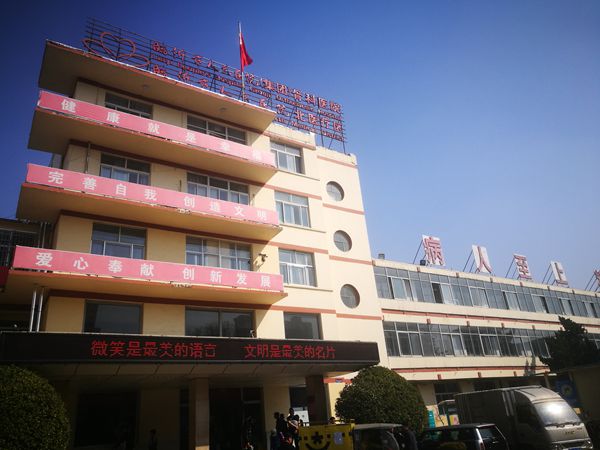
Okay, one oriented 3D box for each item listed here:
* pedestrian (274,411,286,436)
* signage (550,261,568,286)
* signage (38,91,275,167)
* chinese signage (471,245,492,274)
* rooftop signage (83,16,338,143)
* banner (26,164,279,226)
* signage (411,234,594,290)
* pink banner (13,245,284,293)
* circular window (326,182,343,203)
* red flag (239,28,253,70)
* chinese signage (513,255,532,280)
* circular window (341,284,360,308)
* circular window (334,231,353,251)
[{"bbox_3d":[-0.576,6.745,14.800,0.500,1.680,0.360,10,-29,-31],"label":"pedestrian"},{"bbox_3d":[22.784,4.299,41.134,1.798,2.080,0.200,10,-28,-32],"label":"signage"},{"bbox_3d":[-5.673,-4.079,20.798,10.411,0.805,0.100,10,-29,-31],"label":"signage"},{"bbox_3d":[13.809,2.659,35.496,1.676,2.101,0.200,10,-28,-32],"label":"chinese signage"},{"bbox_3d":[-4.043,-8.267,28.422,16.888,3.146,0.600,10,-28,-32],"label":"rooftop signage"},{"bbox_3d":[-5.385,-1.077,19.434,10.355,0.762,0.100,10,-29,-31],"label":"banner"},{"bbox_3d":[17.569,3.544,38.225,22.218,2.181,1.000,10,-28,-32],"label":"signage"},{"bbox_3d":[-5.083,1.840,18.124,10.298,0.773,0.100,10,-29,-31],"label":"pink banner"},{"bbox_3d":[2.156,-2.030,29.132,1.385,1.385,0.220,10,-28,-32],"label":"circular window"},{"bbox_3d":[-3.215,-10.384,28.217,0.821,2.866,0.500,10,-28,-32],"label":"red flag"},{"bbox_3d":[17.990,3.443,37.712,1.518,2.099,0.160,10,-29,-31],"label":"chinese signage"},{"bbox_3d":[2.811,4.086,26.564,1.421,1.421,0.220,10,-28,-32],"label":"circular window"},{"bbox_3d":[2.520,0.972,27.310,1.337,1.395,0.180,10,-29,-31],"label":"circular window"}]

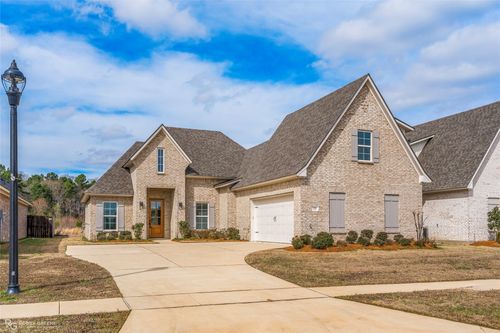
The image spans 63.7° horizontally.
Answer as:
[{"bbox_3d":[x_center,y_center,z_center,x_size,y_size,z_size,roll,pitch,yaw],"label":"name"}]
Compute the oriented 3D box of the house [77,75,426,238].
[{"bbox_3d":[-1.700,0.350,26.300,17.000,8.500,18.500,3,-7,-24],"label":"house"}]

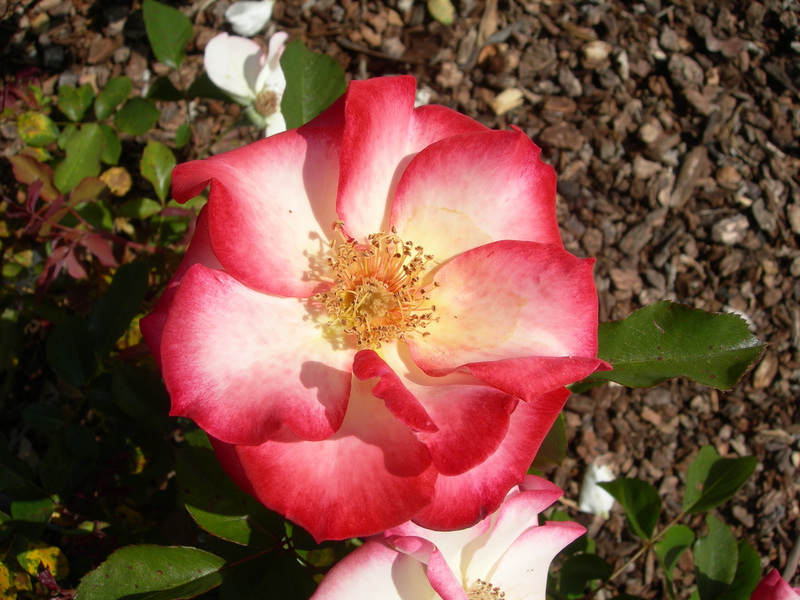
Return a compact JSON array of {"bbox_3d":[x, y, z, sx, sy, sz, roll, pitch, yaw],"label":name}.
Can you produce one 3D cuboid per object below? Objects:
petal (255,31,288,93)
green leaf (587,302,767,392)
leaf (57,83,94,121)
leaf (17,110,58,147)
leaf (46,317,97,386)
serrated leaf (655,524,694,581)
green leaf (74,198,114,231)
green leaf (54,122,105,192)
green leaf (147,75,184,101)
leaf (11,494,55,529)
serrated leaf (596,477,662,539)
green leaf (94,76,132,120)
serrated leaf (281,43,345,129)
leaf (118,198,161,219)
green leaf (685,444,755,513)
[{"bbox_3d":[-0.072,-0.135,0.501,0.016,0.008,0.040,11,77,27],"label":"petal"},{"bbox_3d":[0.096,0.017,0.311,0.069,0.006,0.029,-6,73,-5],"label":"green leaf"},{"bbox_3d":[-0.236,-0.145,0.640,0.027,0.008,0.032,-9,70,-3],"label":"leaf"},{"bbox_3d":[-0.239,-0.113,0.581,0.029,0.005,0.024,12,70,4],"label":"leaf"},{"bbox_3d":[-0.199,0.031,0.530,0.028,0.009,0.049,-22,71,-8],"label":"leaf"},{"bbox_3d":[0.146,0.135,0.471,0.020,0.007,0.026,-17,72,0],"label":"serrated leaf"},{"bbox_3d":[-0.223,-0.062,0.640,0.032,0.007,0.025,42,75,14],"label":"green leaf"},{"bbox_3d":[-0.198,-0.087,0.541,0.027,0.005,0.052,20,66,3],"label":"green leaf"},{"bbox_3d":[-0.155,-0.139,0.581,0.025,0.004,0.018,-13,70,-5],"label":"green leaf"},{"bbox_3d":[-0.251,0.144,0.600,0.029,0.006,0.022,-10,70,-4],"label":"leaf"},{"bbox_3d":[0.152,0.138,0.580,0.028,0.014,0.047,-40,68,-2],"label":"serrated leaf"},{"bbox_3d":[-0.193,-0.135,0.591,0.019,0.005,0.035,26,72,9],"label":"green leaf"},{"bbox_3d":[-0.050,-0.108,0.461,0.043,0.006,0.062,-2,73,-7],"label":"serrated leaf"},{"bbox_3d":[-0.189,-0.067,0.640,0.032,0.007,0.017,-8,70,-3],"label":"leaf"},{"bbox_3d":[0.167,0.095,0.462,0.052,0.009,0.028,-37,80,-15],"label":"green leaf"}]

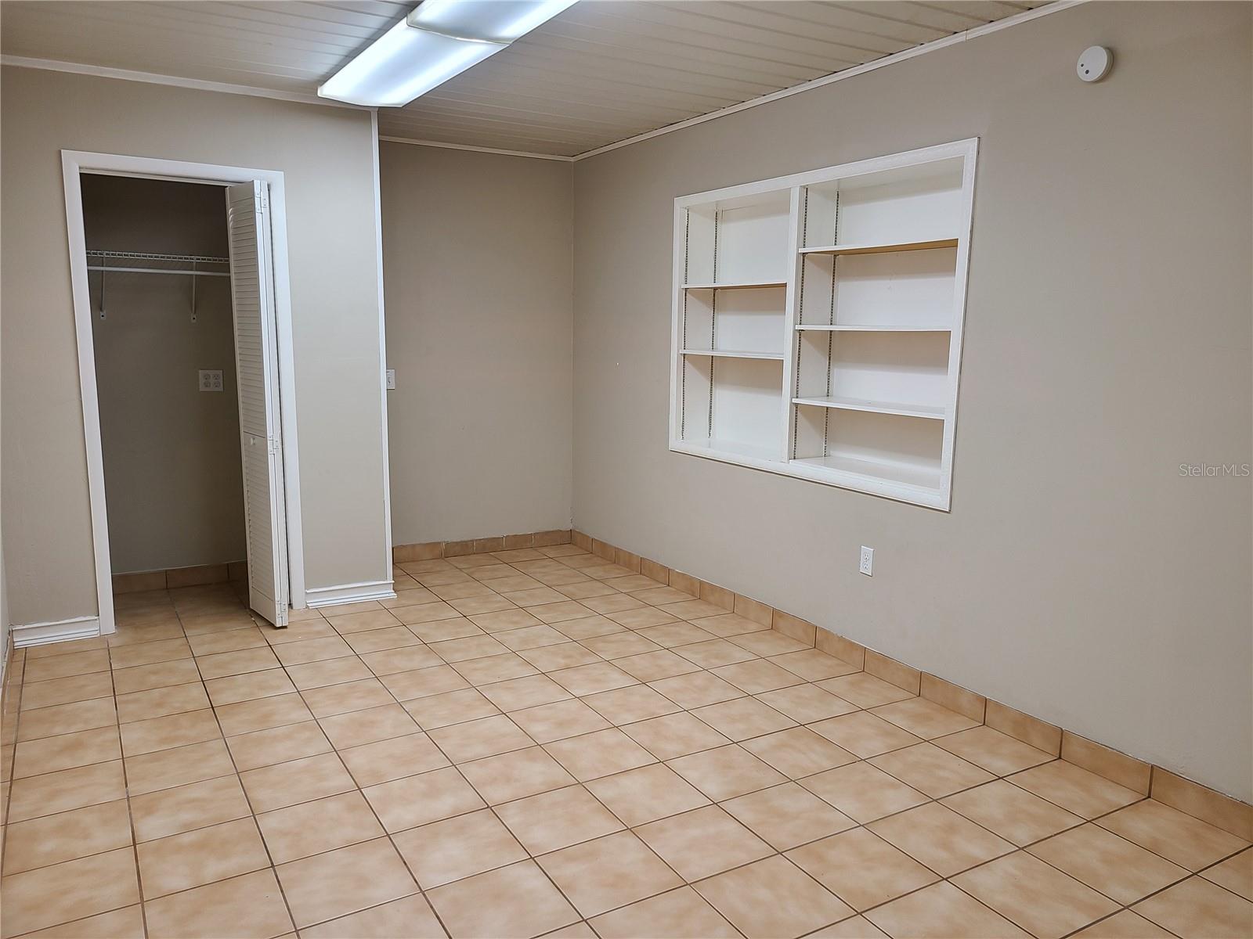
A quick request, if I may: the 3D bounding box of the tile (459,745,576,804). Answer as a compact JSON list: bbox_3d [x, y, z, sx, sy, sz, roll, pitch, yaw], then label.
[{"bbox_3d":[-0.355,0.991,3.030,0.300,0.010,0.300,-4,10,-30],"label":"tile"}]

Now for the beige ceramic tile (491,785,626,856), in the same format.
[{"bbox_3d":[-0.199,1.025,2.748,0.300,0.010,0.300,-5,10,-30],"label":"beige ceramic tile"}]

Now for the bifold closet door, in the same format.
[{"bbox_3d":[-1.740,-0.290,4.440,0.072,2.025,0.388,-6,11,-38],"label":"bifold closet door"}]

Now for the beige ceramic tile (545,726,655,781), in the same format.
[{"bbox_3d":[-0.092,0.969,3.182,0.300,0.010,0.300,-4,10,-30],"label":"beige ceramic tile"}]

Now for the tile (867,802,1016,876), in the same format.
[{"bbox_3d":[0.890,1.049,2.672,0.300,0.010,0.300,-5,10,-30],"label":"tile"}]

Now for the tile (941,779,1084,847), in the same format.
[{"bbox_3d":[1.163,1.039,2.849,0.302,0.010,0.302,-4,10,-30],"label":"tile"}]

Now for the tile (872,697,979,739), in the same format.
[{"bbox_3d":[1.100,0.925,3.485,0.275,0.010,0.300,-5,10,-30],"label":"tile"}]

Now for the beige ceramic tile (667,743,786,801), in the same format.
[{"bbox_3d":[0.324,0.986,3.058,0.298,0.010,0.298,-5,10,-30],"label":"beige ceramic tile"}]

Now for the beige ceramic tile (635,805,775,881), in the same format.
[{"bbox_3d":[0.217,1.054,2.664,0.300,0.010,0.300,-4,10,-30],"label":"beige ceramic tile"}]

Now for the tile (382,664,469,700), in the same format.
[{"bbox_3d":[-0.818,0.867,3.807,0.300,0.010,0.300,-4,10,-30],"label":"tile"}]

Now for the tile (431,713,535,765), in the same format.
[{"bbox_3d":[-0.508,0.947,3.289,0.302,0.010,0.302,-4,10,-30],"label":"tile"}]

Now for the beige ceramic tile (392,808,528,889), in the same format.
[{"bbox_3d":[-0.463,1.049,2.604,0.298,0.010,0.298,-5,10,-30],"label":"beige ceramic tile"}]

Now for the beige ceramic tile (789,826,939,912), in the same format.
[{"bbox_3d":[0.635,1.077,2.544,0.302,0.010,0.302,-4,10,-30],"label":"beige ceramic tile"}]

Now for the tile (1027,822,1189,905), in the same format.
[{"bbox_3d":[1.307,1.070,2.567,0.300,0.010,0.300,-5,10,-30],"label":"tile"}]

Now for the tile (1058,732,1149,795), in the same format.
[{"bbox_3d":[1.542,0.943,3.030,0.010,0.102,0.300,-5,10,-30],"label":"tile"}]

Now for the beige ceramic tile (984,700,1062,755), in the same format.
[{"bbox_3d":[1.385,0.901,3.290,0.010,0.102,0.300,-5,10,-30],"label":"beige ceramic tile"}]

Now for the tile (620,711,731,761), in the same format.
[{"bbox_3d":[0.171,0.942,3.312,0.300,0.010,0.300,-5,10,-30],"label":"tile"}]

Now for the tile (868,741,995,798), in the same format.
[{"bbox_3d":[1.008,0.997,3.112,0.302,0.010,0.302,-4,10,-30],"label":"tile"}]

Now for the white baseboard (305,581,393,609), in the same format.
[{"bbox_3d":[-1.418,0.645,4.864,0.455,0.082,0.045,-5,10,-30],"label":"white baseboard"}]

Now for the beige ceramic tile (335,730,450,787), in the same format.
[{"bbox_3d":[-0.769,0.965,3.124,0.300,0.010,0.300,-5,10,-30],"label":"beige ceramic tile"}]

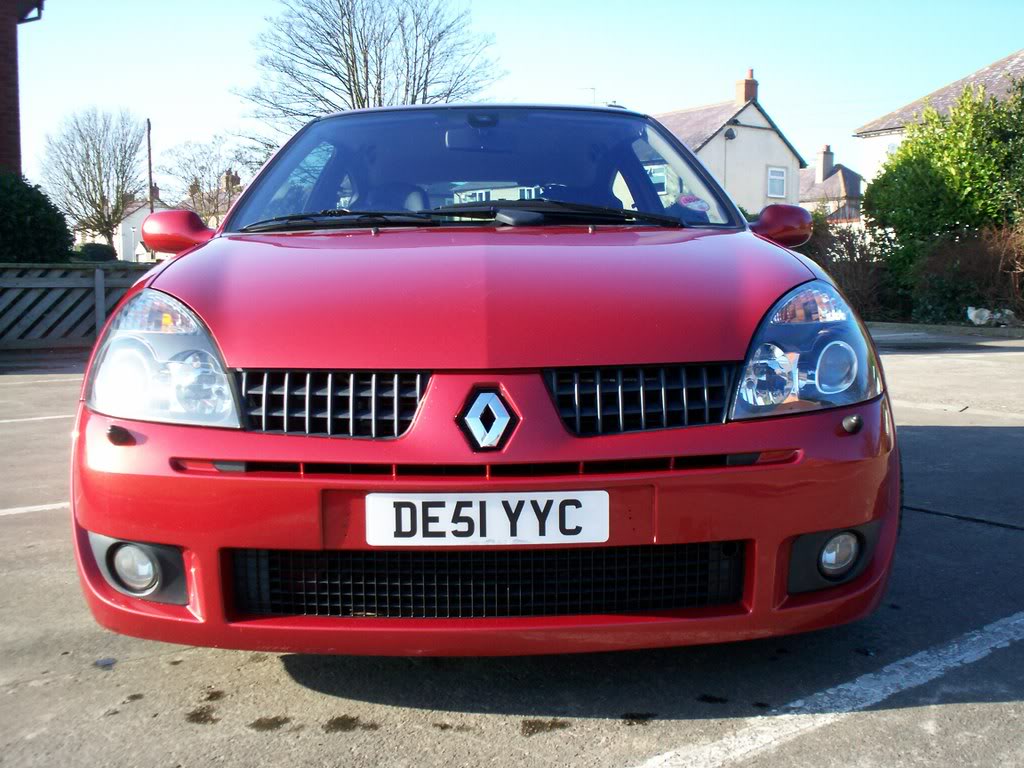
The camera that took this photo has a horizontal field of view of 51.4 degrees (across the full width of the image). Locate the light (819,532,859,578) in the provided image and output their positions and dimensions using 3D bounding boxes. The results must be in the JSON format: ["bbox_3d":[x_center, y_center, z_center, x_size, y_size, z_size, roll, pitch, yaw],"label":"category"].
[{"bbox_3d":[0.592,0.311,1.932,0.074,0.080,0.055,-2,5,-11],"label":"light"}]

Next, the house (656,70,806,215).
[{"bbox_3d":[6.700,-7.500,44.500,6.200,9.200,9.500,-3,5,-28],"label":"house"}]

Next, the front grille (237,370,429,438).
[{"bbox_3d":[-0.303,0.035,1.800,0.325,0.116,0.070,0,5,6],"label":"front grille"}]

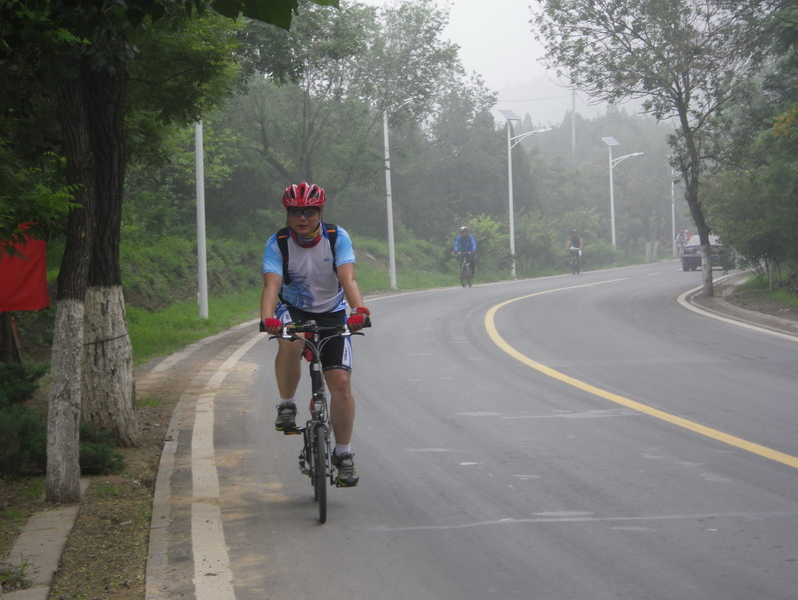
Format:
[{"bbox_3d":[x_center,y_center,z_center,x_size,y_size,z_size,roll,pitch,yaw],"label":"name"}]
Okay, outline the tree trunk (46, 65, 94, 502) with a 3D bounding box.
[{"bbox_3d":[-1.750,-0.079,11.500,0.250,2.310,0.230,-1,2,0],"label":"tree trunk"}]

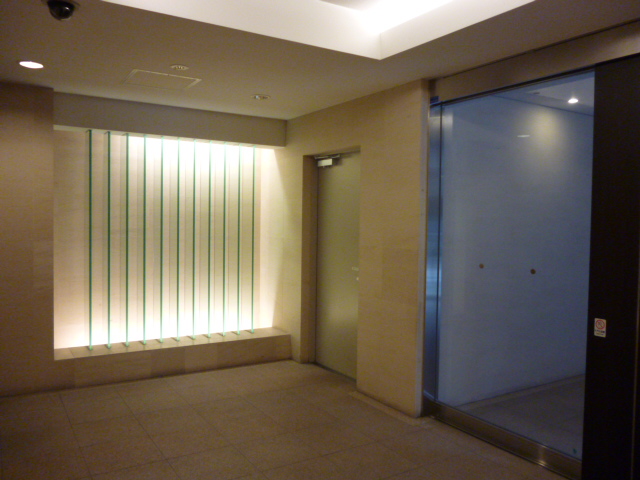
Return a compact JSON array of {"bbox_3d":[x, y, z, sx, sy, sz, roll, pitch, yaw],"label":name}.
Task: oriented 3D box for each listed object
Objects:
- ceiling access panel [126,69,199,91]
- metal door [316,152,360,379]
[{"bbox_3d":[-1.196,-1.193,3.856,0.460,0.020,0.450,0,3,-33],"label":"ceiling access panel"},{"bbox_3d":[0.200,0.223,4.756,0.050,2.000,0.790,-1,3,-33],"label":"metal door"}]

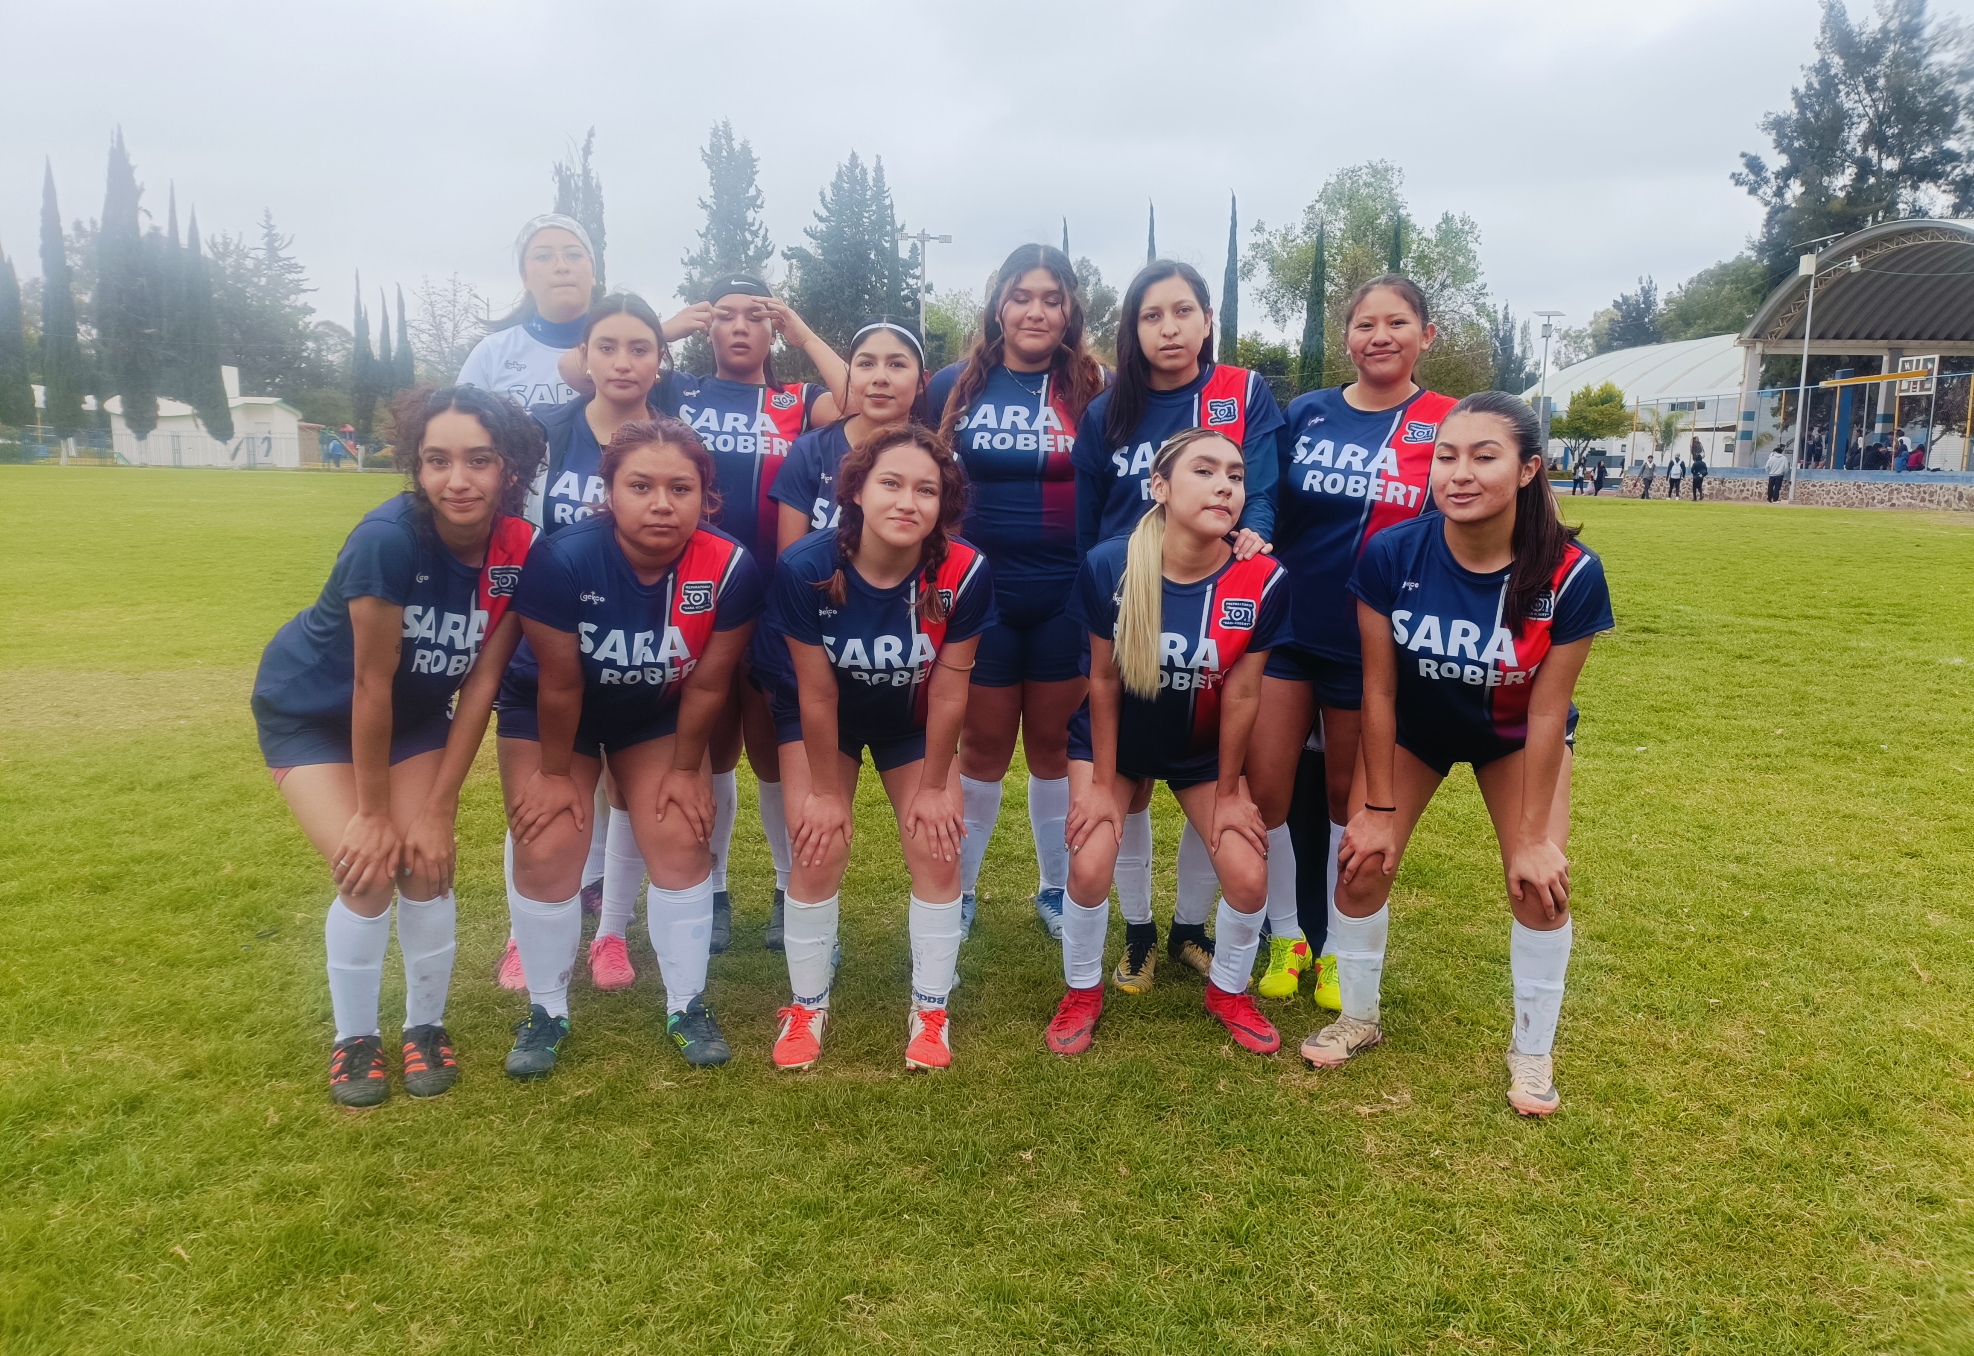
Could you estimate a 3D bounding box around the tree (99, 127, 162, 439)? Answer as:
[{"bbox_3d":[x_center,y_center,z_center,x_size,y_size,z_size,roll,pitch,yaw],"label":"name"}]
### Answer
[{"bbox_3d":[-42.411,-18.772,70.741,3.000,16.245,3.000,-5,10,-30],"label":"tree"}]

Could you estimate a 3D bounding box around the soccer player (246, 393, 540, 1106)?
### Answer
[{"bbox_3d":[-1.104,0.122,2.691,0.470,1.304,0.793,-5,10,-32],"label":"soccer player"}]

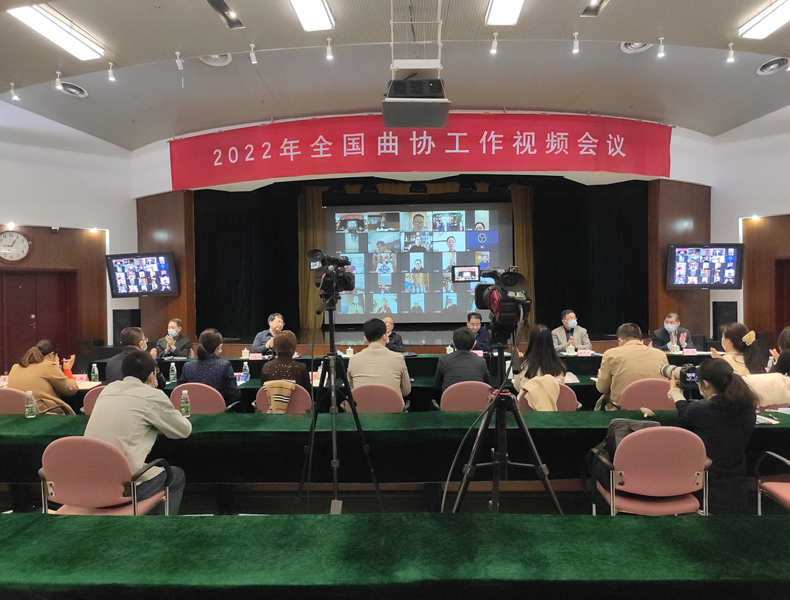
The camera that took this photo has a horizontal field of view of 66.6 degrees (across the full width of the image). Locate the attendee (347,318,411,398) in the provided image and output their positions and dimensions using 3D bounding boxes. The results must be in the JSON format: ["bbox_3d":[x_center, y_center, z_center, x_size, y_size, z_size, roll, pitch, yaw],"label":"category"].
[{"bbox_3d":[-0.125,0.852,5.100,0.530,1.340,0.750,-1,1,3],"label":"attendee"}]

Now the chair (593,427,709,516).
[{"bbox_3d":[1.381,1.112,3.299,0.550,0.870,0.570,0,1,6],"label":"chair"}]

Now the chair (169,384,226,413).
[{"bbox_3d":[-1.537,1.104,4.979,0.550,0.870,0.570,0,1,4],"label":"chair"}]

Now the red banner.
[{"bbox_3d":[0.407,-2.278,9.600,8.300,0.850,1.150,-1,1,2],"label":"red banner"}]

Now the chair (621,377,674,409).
[{"bbox_3d":[1.897,1.049,4.740,0.560,0.880,0.570,-1,1,2],"label":"chair"}]

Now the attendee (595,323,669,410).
[{"bbox_3d":[1.868,0.832,4.850,0.570,1.290,0.780,-1,1,2],"label":"attendee"}]

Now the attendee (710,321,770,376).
[{"bbox_3d":[2.910,0.843,5.050,0.500,1.300,0.720,-1,2,-35],"label":"attendee"}]

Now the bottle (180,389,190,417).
[{"bbox_3d":[-1.436,0.708,4.120,0.064,0.187,0.064,-1,1,0],"label":"bottle"}]

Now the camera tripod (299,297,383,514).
[{"bbox_3d":[-0.246,0.720,3.050,0.620,1.510,0.570,-1,0,2],"label":"camera tripod"}]

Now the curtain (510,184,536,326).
[{"bbox_3d":[2.844,-0.967,13.300,0.580,3.200,0.220,-1,0,2],"label":"curtain"}]

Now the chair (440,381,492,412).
[{"bbox_3d":[0.591,1.081,5.030,0.550,0.870,0.570,-1,1,2],"label":"chair"}]

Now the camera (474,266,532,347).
[{"bbox_3d":[0.447,0.015,2.500,0.210,0.290,0.370,-1,1,-3],"label":"camera"}]

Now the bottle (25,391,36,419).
[{"bbox_3d":[-2.322,0.669,3.830,0.061,0.174,0.061,-1,0,2],"label":"bottle"}]

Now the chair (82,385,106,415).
[{"bbox_3d":[-2.057,1.059,4.620,0.540,0.860,0.570,-1,0,7],"label":"chair"}]

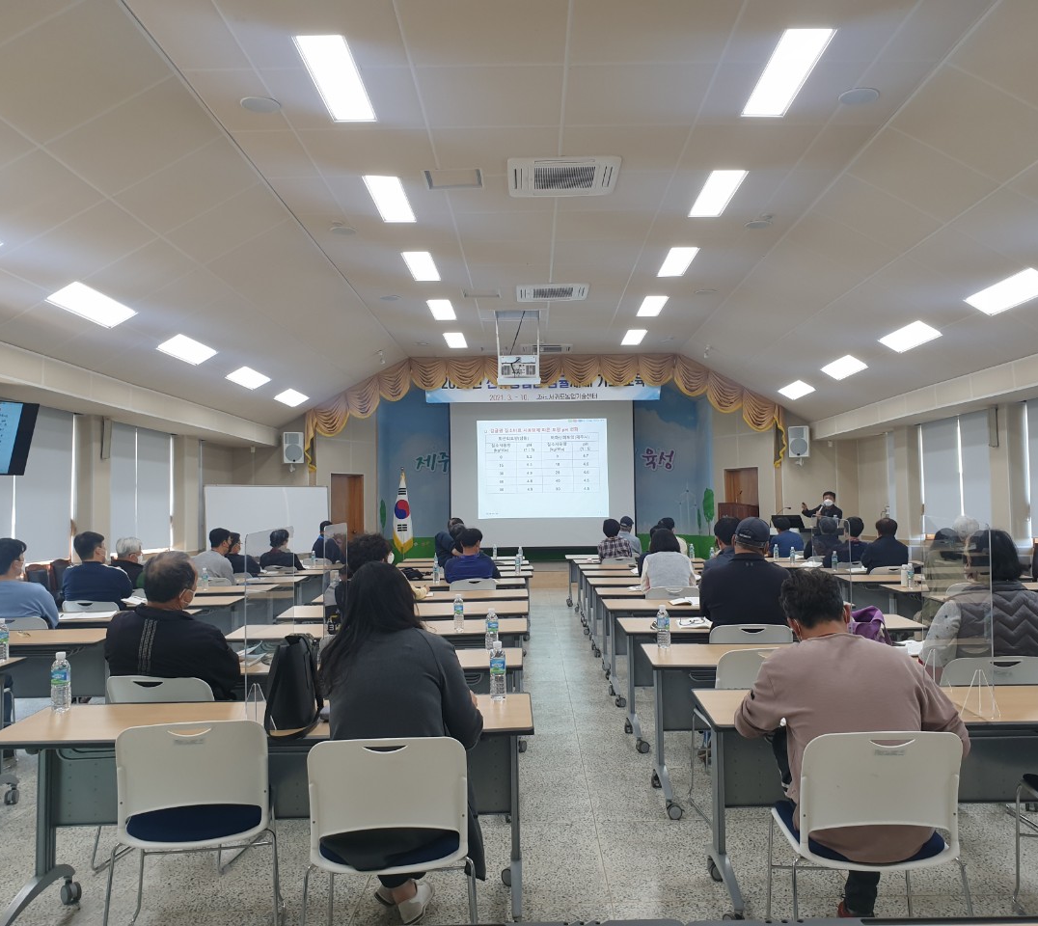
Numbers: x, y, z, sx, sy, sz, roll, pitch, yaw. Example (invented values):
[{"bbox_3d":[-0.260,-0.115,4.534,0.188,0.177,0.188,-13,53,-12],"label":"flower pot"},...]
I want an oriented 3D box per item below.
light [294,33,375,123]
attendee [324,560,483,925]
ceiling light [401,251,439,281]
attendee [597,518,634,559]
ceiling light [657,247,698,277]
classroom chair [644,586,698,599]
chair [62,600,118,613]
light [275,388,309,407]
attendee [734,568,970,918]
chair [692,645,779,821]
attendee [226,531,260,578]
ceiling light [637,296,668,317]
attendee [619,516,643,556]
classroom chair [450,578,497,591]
[{"bbox_3d":[-1.236,-2.630,6.375,0.320,0.060,1.280,-1,-3,1],"label":"light"},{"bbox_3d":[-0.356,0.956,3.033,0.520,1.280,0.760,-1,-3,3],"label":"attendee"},{"bbox_3d":[-1.172,-2.385,11.218,0.320,0.060,1.280,-1,-3,1],"label":"ceiling light"},{"bbox_3d":[1.258,1.381,12.180,0.500,1.280,0.720,-1,-3,1],"label":"attendee"},{"bbox_3d":[1.889,-2.397,11.033,0.320,0.060,1.270,-1,-3,1],"label":"ceiling light"},{"bbox_3d":[1.313,1.454,7.963,0.520,0.800,0.550,-1,-3,4],"label":"classroom chair"},{"bbox_3d":[-3.296,1.480,7.473,0.520,0.800,0.550,-1,-3,10],"label":"chair"},{"bbox_3d":[-3.891,-1.107,15.883,0.320,0.080,1.285,-28,-3,-1],"label":"light"},{"bbox_3d":[1.033,0.944,2.917,0.720,1.240,0.800,-1,-3,1],"label":"attendee"},{"bbox_3d":[1.131,1.242,4.328,0.540,0.790,0.540,-1,-3,-6],"label":"chair"},{"bbox_3d":[-3.204,1.419,10.701,0.540,1.238,0.750,-2,-3,13],"label":"attendee"},{"bbox_3d":[1.954,-2.313,13.638,0.320,0.060,1.280,-1,-3,1],"label":"ceiling light"},{"bbox_3d":[1.659,1.501,14.190,0.480,1.369,0.750,-1,-3,3],"label":"attendee"},{"bbox_3d":[-0.415,1.516,9.098,0.530,0.790,0.540,-1,-3,1],"label":"classroom chair"}]

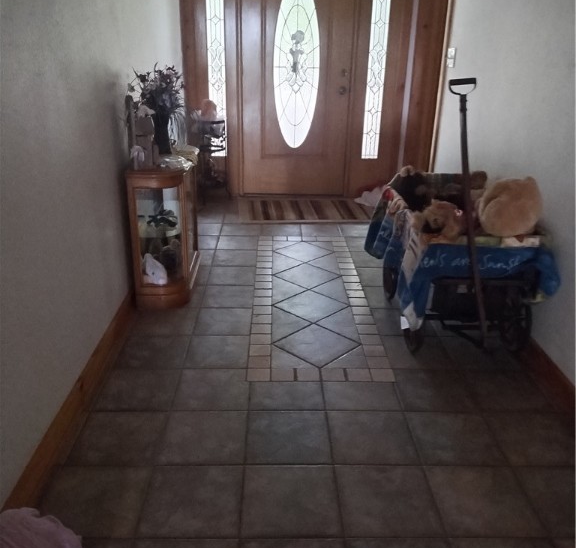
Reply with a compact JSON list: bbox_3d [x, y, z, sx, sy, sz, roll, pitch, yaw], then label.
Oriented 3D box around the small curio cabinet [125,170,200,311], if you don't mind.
[{"bbox_3d":[-0.676,-0.279,3.124,0.310,0.736,0.678,0,23,-1],"label":"small curio cabinet"}]

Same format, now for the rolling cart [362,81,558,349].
[{"bbox_3d":[0.821,-0.328,2.698,0.724,1.207,0.897,0,23,-1],"label":"rolling cart"}]

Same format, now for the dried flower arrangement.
[{"bbox_3d":[-0.698,-0.877,2.982,0.298,0.477,0.289,0,23,-1],"label":"dried flower arrangement"}]

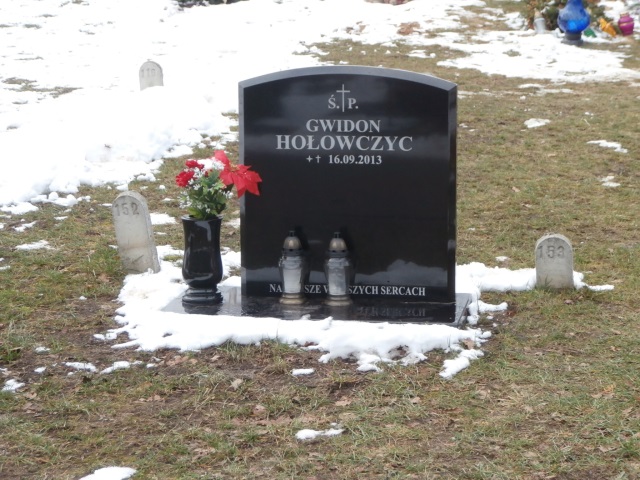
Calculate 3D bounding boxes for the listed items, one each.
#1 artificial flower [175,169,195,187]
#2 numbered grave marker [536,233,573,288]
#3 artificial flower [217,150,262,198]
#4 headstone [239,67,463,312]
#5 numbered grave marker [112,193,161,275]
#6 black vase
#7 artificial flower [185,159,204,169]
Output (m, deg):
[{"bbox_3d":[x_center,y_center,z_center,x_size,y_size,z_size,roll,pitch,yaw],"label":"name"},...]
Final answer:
[{"bbox_3d":[-0.441,-0.203,5.171,0.063,0.056,0.055,4,11,24],"label":"artificial flower"},{"bbox_3d":[0.811,0.072,5.500,0.127,0.180,0.070,2,11,10],"label":"numbered grave marker"},{"bbox_3d":[-0.262,-0.218,5.171,0.145,0.140,0.090,-4,11,-21],"label":"artificial flower"},{"bbox_3d":[0.092,-0.180,5.167,0.691,0.752,0.070,2,11,10],"label":"headstone"},{"bbox_3d":[-0.655,-0.023,5.680,0.125,0.290,0.075,-8,8,14],"label":"numbered grave marker"},{"bbox_3d":[-0.385,0.064,5.166,0.134,0.278,0.134,0,10,0],"label":"black vase"},{"bbox_3d":[-0.413,-0.249,5.211,0.063,0.040,0.060,1,10,6],"label":"artificial flower"}]

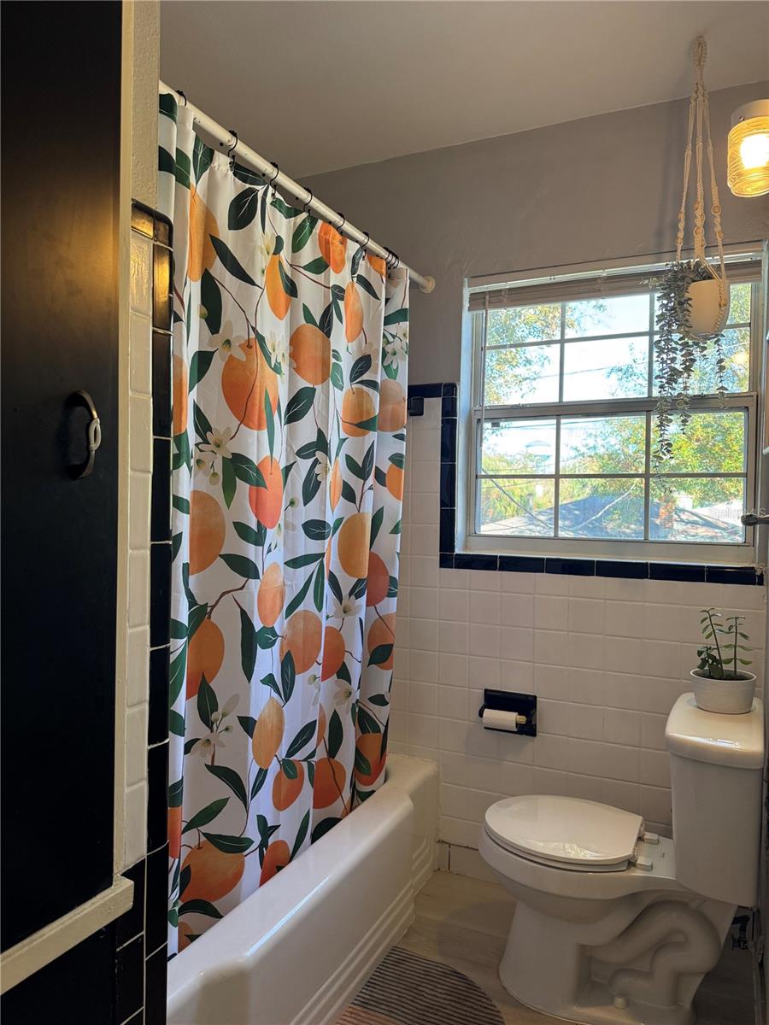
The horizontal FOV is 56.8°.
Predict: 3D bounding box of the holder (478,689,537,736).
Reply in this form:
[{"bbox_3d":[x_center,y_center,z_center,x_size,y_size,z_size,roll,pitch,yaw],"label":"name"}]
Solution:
[{"bbox_3d":[0.390,0.651,2.273,0.175,0.131,0.080,1,0,28],"label":"holder"}]

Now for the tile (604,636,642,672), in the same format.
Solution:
[{"bbox_3d":[0.721,0.431,2.144,0.108,0.108,0.009,1,1,27],"label":"tile"}]

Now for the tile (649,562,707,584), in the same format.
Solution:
[{"bbox_3d":[0.860,0.175,2.088,0.153,0.049,0.009,1,1,26],"label":"tile"}]

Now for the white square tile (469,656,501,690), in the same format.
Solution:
[{"bbox_3d":[0.334,0.539,2.359,0.108,0.109,0.010,1,2,27],"label":"white square tile"}]

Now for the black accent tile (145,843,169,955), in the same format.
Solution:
[{"bbox_3d":[-0.340,0.574,1.058,0.010,0.150,0.048,1,0,26],"label":"black accent tile"}]

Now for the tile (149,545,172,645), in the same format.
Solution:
[{"bbox_3d":[-0.335,0.122,1.057,0.010,0.153,0.048,1,0,26],"label":"tile"}]

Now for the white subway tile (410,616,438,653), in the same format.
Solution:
[{"bbox_3d":[0.139,0.423,2.441,0.108,0.108,0.010,1,1,27],"label":"white subway tile"}]

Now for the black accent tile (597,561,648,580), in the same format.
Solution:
[{"bbox_3d":[0.717,0.173,2.145,0.152,0.047,0.010,1,1,27],"label":"black accent tile"}]

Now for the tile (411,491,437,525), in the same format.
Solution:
[{"bbox_3d":[0.143,-0.012,2.436,0.108,0.108,0.010,1,1,27],"label":"tile"}]

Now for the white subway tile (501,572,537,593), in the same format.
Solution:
[{"bbox_3d":[0.434,0.229,2.302,0.108,0.069,0.010,1,0,28],"label":"white subway tile"}]

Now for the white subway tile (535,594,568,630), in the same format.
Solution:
[{"bbox_3d":[0.528,0.320,2.242,0.108,0.108,0.010,1,1,27],"label":"white subway tile"}]

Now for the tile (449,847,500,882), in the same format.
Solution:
[{"bbox_3d":[0.298,1.182,2.397,0.164,0.095,0.010,1,2,27],"label":"tile"}]

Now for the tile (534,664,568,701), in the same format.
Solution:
[{"bbox_3d":[0.527,0.539,2.251,0.108,0.108,0.010,1,0,28],"label":"tile"}]

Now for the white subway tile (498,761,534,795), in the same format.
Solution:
[{"bbox_3d":[0.431,0.872,2.321,0.108,0.109,0.010,1,2,27],"label":"white subway tile"}]

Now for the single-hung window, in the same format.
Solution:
[{"bbox_3d":[0.676,-0.300,2.219,0.877,0.885,0.100,1,2,27],"label":"single-hung window"}]

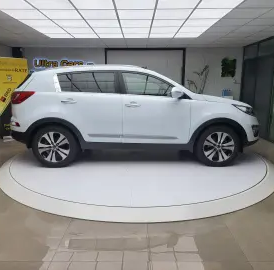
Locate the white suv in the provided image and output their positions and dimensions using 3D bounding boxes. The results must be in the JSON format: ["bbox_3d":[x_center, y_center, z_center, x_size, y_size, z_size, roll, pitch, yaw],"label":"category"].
[{"bbox_3d":[-0.030,-0.455,4.834,4.440,1.640,1.870,0,11,-1],"label":"white suv"}]

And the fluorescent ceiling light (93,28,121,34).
[{"bbox_3d":[-0.598,-2.237,5.301,0.595,0.050,0.595,0,11,0],"label":"fluorescent ceiling light"}]

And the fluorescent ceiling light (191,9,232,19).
[{"bbox_3d":[1.202,-2.003,4.119,0.595,0.050,0.595,0,11,0],"label":"fluorescent ceiling light"}]

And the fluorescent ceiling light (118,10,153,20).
[{"bbox_3d":[-0.003,-2.003,4.119,0.595,0.050,0.595,0,11,0],"label":"fluorescent ceiling light"}]

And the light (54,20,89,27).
[{"bbox_3d":[-1.200,-2.120,4.708,0.595,0.050,0.595,0,11,0],"label":"light"}]

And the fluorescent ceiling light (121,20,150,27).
[{"bbox_3d":[0.000,-2.120,4.708,0.595,0.050,0.595,0,11,0],"label":"fluorescent ceiling light"}]

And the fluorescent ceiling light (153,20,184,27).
[{"bbox_3d":[0.602,-2.120,4.708,0.595,0.050,0.595,0,11,0],"label":"fluorescent ceiling light"}]

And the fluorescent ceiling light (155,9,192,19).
[{"bbox_3d":[0.599,-2.003,4.119,0.595,0.050,0.595,0,11,0],"label":"fluorescent ceiling light"}]

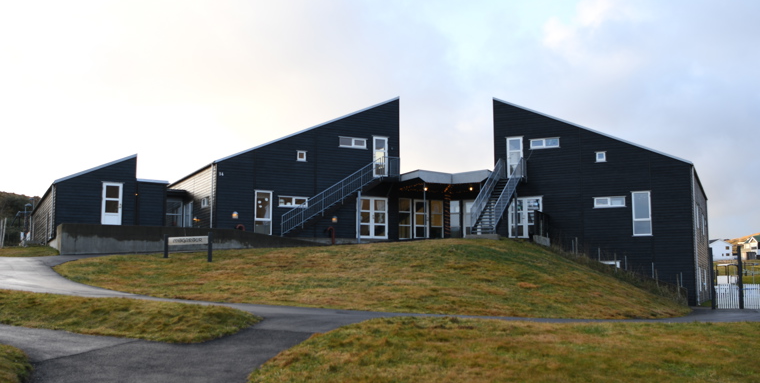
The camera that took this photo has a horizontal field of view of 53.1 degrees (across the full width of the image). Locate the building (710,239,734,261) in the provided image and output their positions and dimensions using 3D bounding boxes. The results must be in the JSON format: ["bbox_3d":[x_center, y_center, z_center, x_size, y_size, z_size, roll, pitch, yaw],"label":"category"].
[{"bbox_3d":[116.430,20.760,266.960,9.960,7.050,11.000,1,-7,-7],"label":"building"}]

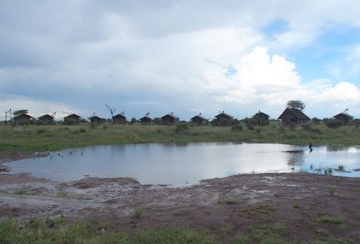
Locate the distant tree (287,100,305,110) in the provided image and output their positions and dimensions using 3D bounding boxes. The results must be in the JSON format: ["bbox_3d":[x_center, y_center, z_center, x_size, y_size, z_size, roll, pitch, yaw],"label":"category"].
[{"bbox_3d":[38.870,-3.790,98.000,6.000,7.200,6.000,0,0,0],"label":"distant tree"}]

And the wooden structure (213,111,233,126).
[{"bbox_3d":[11.371,-0.567,75.000,4.426,3.241,4.800,0,0,17],"label":"wooden structure"}]

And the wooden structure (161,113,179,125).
[{"bbox_3d":[-2.820,-0.550,80.000,4.400,3.100,4.600,0,0,8],"label":"wooden structure"}]

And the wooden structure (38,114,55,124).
[{"bbox_3d":[-41.152,-0.726,90.000,4.487,2.918,4.800,0,1,-30],"label":"wooden structure"}]

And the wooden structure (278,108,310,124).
[{"bbox_3d":[31.460,-1.440,80.000,8.600,4.500,7.000,0,0,12],"label":"wooden structure"}]

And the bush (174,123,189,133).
[{"bbox_3d":[0.240,1.130,47.000,2.300,1.600,2.100,0,0,0],"label":"bush"}]

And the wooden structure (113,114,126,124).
[{"bbox_3d":[-19.114,-0.790,92.000,4.308,3.077,4.800,0,0,-15],"label":"wooden structure"}]

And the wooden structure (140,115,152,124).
[{"bbox_3d":[-10.930,-0.520,95.000,3.900,2.700,4.200,0,0,3],"label":"wooden structure"}]

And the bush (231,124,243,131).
[{"bbox_3d":[9.461,0.964,48.000,1.750,1.183,1.600,0,0,11],"label":"bush"}]

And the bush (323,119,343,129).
[{"bbox_3d":[29.471,0.413,56.000,3.472,1.933,2.700,0,1,28],"label":"bush"}]

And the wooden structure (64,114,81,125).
[{"bbox_3d":[-30.966,-0.591,84.000,4.339,3.110,4.800,0,1,-28],"label":"wooden structure"}]

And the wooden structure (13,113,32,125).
[{"bbox_3d":[-41.960,-0.562,78.000,4.612,3.167,4.800,0,1,-36],"label":"wooden structure"}]

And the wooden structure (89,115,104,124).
[{"bbox_3d":[-25.960,-0.540,90.000,4.400,2.700,4.400,0,0,0],"label":"wooden structure"}]

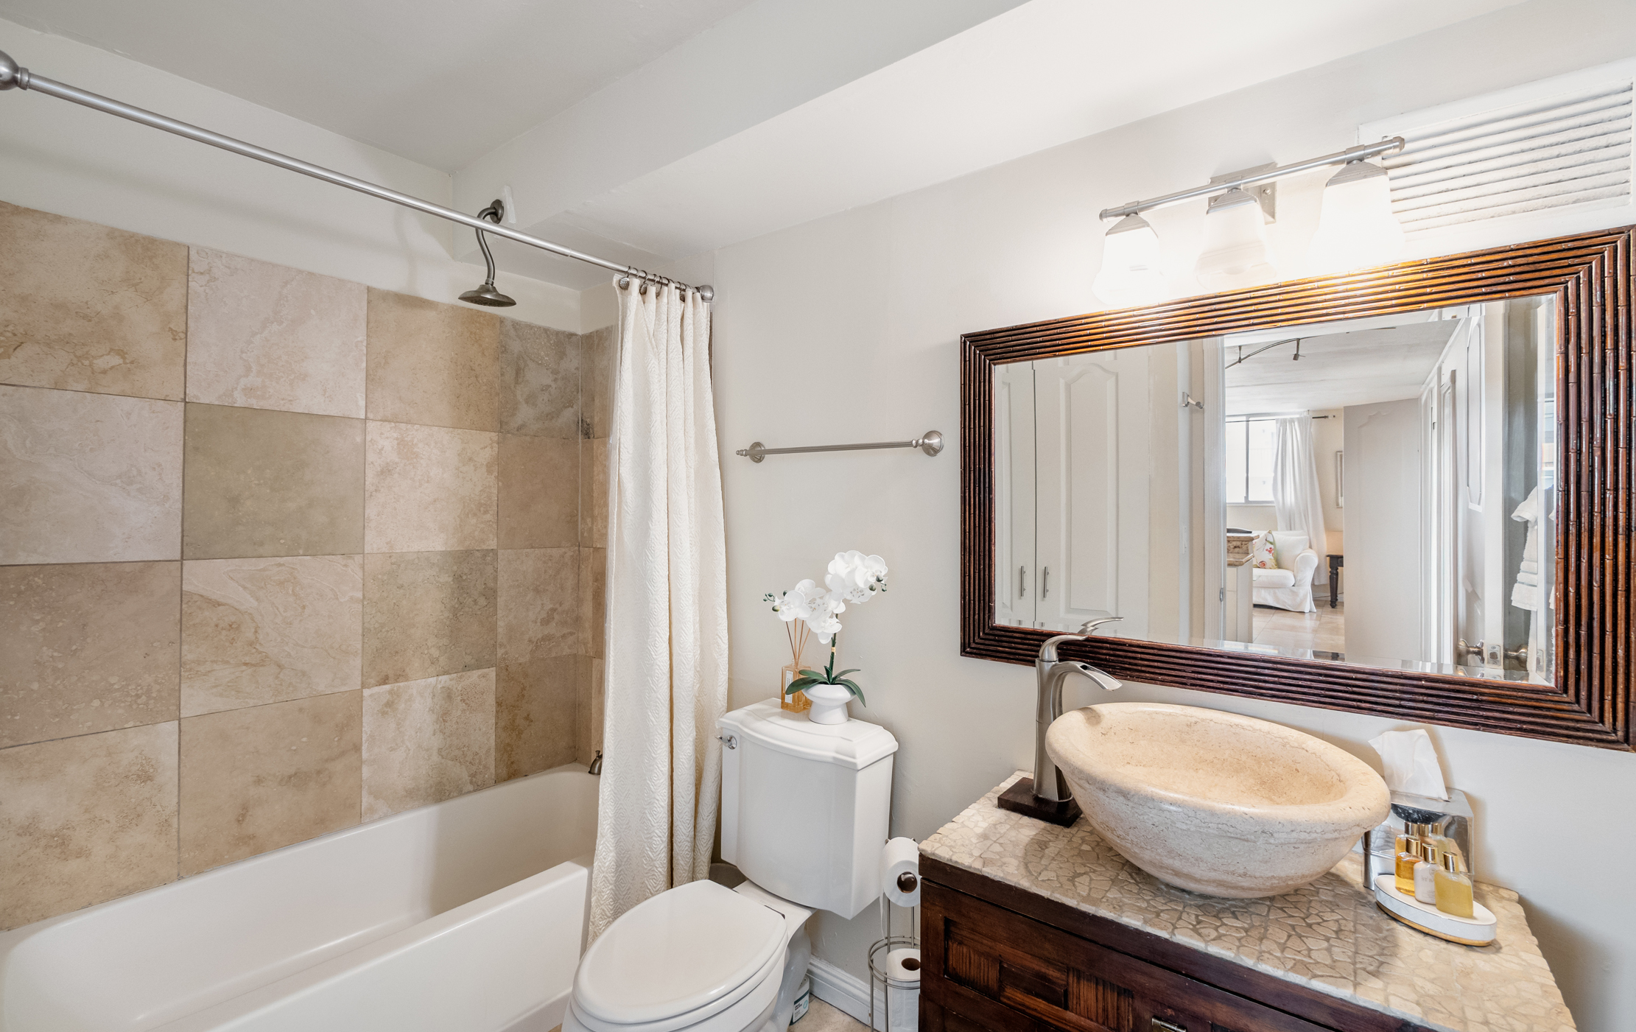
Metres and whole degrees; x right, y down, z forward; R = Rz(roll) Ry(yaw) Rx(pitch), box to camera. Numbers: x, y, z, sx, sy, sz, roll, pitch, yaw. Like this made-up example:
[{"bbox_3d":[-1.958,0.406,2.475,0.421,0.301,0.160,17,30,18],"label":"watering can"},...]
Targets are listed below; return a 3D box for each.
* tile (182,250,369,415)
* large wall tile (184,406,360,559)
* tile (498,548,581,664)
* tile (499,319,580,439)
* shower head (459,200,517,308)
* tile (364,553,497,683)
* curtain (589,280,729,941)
[{"bbox_3d":[-1.508,-0.495,1.864,0.015,0.408,0.402,0,0,40],"label":"tile"},{"bbox_3d":[-1.511,-0.087,1.863,0.015,0.408,0.402,0,0,40],"label":"large wall tile"},{"bbox_3d":[-1.028,0.325,2.438,0.015,0.408,0.301,0,0,40],"label":"tile"},{"bbox_3d":[-1.017,-0.492,2.433,0.012,0.401,0.302,0,0,42],"label":"tile"},{"bbox_3d":[-1.006,-0.812,1.987,0.175,0.355,0.155,0,0,35],"label":"shower head"},{"bbox_3d":[-1.278,0.328,2.207,0.012,0.418,0.399,0,0,41],"label":"tile"},{"bbox_3d":[-0.468,0.221,1.928,0.150,1.822,0.420,0,0,42],"label":"curtain"}]

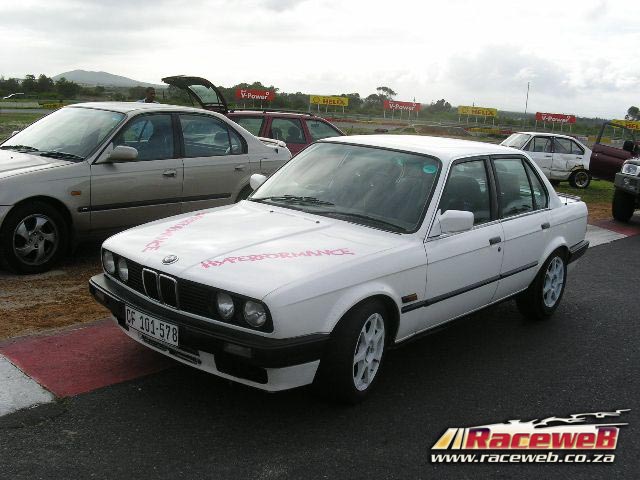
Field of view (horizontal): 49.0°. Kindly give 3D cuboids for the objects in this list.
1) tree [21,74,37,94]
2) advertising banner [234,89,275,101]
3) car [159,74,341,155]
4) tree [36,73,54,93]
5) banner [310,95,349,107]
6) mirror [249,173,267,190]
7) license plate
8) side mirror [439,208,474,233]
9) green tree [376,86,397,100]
[{"bbox_3d":[-49.786,-26.388,120.000,2.900,3.600,2.900,4,11,-1],"label":"tree"},{"bbox_3d":[-8.577,-19.026,92.000,5.200,1.350,0.120,4,11,-1],"label":"advertising banner"},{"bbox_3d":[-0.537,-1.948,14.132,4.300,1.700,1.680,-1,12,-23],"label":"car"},{"bbox_3d":[-46.883,-26.473,120.000,3.200,3.600,3.100,4,11,-1],"label":"tree"},{"bbox_3d":[1.244,-18.201,92.000,5.000,1.300,0.120,4,11,-1],"label":"banner"},{"bbox_3d":[-0.466,-0.408,5.154,0.200,0.140,0.110,13,15,38],"label":"mirror"},{"bbox_3d":[-0.857,0.433,3.567,0.440,0.115,0.020,13,15,38],"label":"license plate"},{"bbox_3d":[0.806,-0.104,4.162,0.200,0.140,0.110,13,15,38],"label":"side mirror"},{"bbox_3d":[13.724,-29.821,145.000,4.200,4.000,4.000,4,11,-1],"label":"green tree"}]

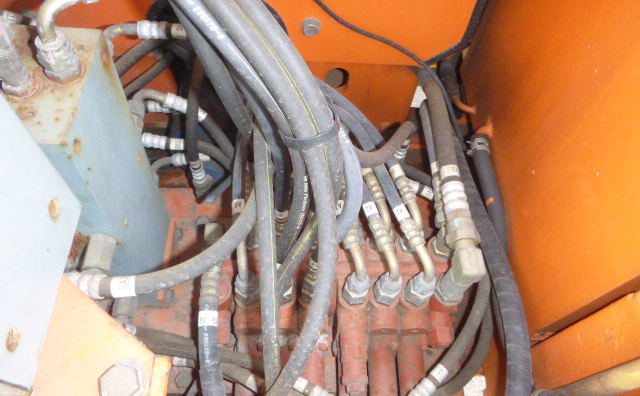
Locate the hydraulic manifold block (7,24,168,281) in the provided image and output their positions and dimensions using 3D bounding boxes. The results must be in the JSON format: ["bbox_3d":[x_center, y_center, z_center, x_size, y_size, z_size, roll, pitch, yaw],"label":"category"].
[{"bbox_3d":[-0.303,-0.004,0.631,0.101,0.409,0.166,0,56,-5],"label":"hydraulic manifold block"}]

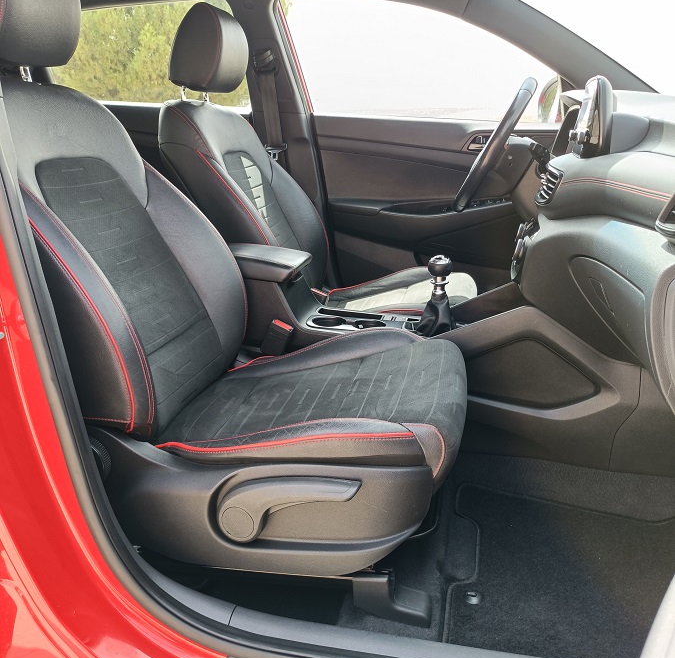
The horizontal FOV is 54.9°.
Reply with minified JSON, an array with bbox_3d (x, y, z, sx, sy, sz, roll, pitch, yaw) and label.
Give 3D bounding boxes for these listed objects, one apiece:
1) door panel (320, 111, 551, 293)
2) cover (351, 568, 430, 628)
[{"bbox_3d":[0.364,-0.345,2.027,0.890,0.610,0.120,4,18,10],"label":"door panel"},{"bbox_3d":[0.079,0.384,0.942,0.120,0.073,0.060,4,18,10],"label":"cover"}]

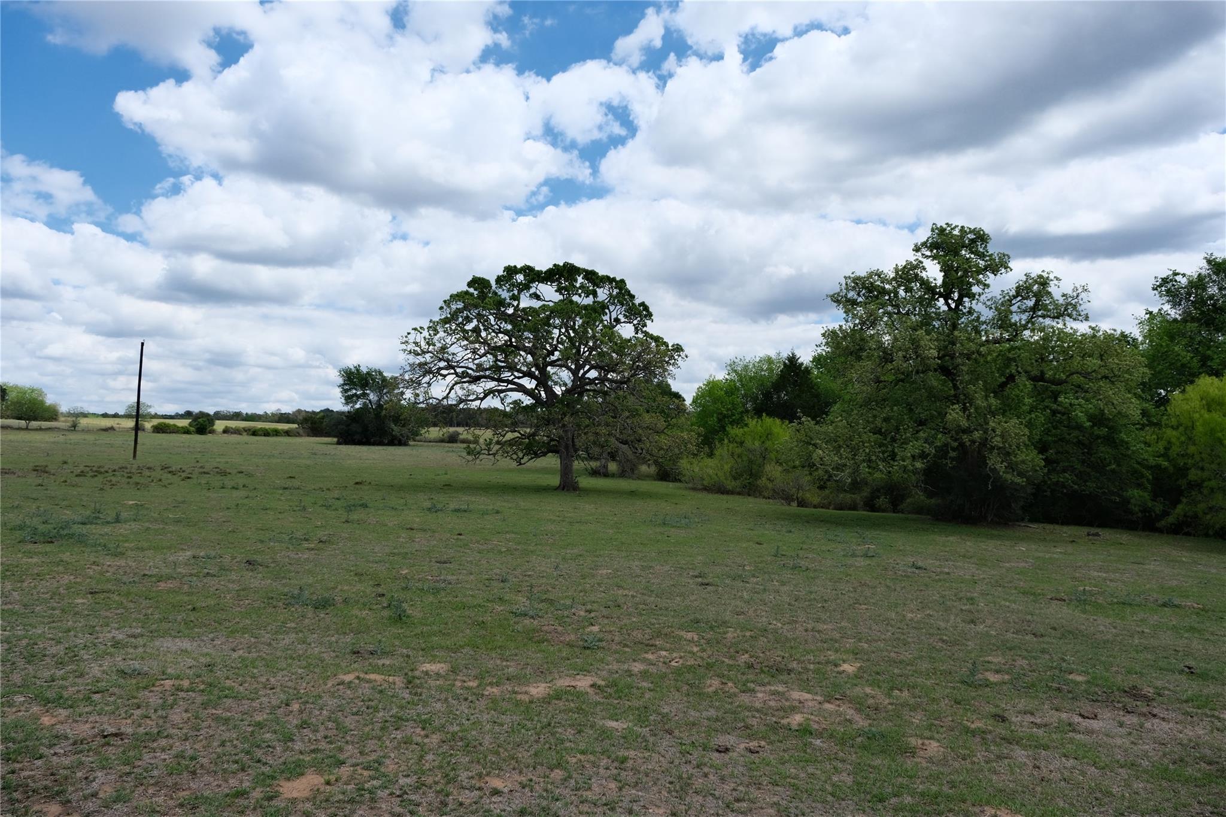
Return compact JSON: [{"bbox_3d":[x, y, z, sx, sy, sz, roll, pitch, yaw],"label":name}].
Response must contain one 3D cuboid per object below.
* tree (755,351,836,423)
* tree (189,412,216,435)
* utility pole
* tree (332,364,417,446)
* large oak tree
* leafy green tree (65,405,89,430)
[{"bbox_3d":[10.219,-0.216,46.000,4.600,6.000,4.600,0,0,0],"label":"tree"},{"bbox_3d":[-50.796,1.835,101.000,3.500,2.800,3.300,0,0,0],"label":"tree"},{"bbox_3d":[-27.258,-0.496,47.000,0.220,6.900,0.220,4,0,0],"label":"utility pole"},{"bbox_3d":[-19.571,-0.319,68.000,7.300,6.800,6.800,0,0,0],"label":"tree"},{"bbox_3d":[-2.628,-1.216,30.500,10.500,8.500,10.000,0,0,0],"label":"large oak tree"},{"bbox_3d":[-77.329,1.383,118.000,3.500,3.600,3.400,0,0,0],"label":"leafy green tree"}]

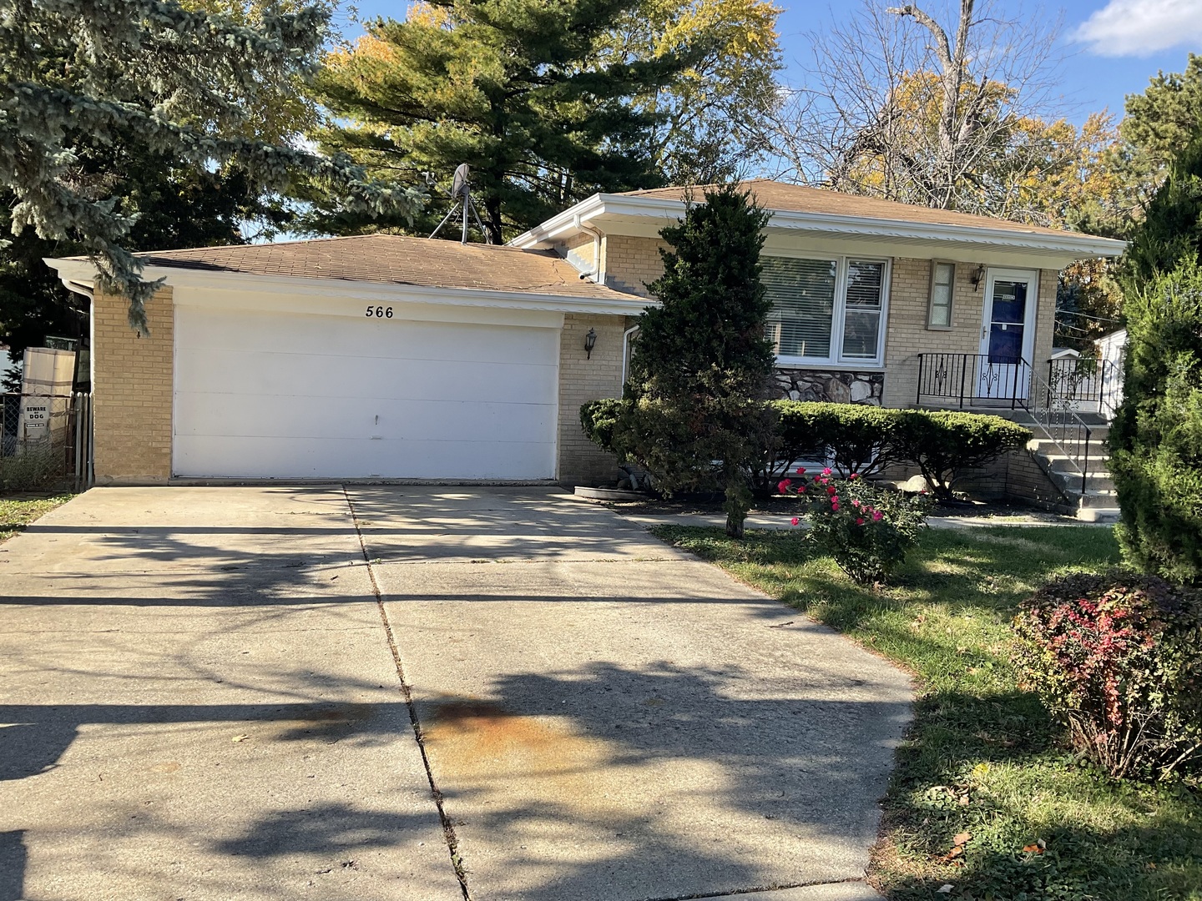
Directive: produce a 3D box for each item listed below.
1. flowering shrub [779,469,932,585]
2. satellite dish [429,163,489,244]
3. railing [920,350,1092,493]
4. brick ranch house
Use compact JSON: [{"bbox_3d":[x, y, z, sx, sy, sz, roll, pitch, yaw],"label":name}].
[{"bbox_3d":[2.086,0.602,8.228,1.150,0.930,1.050,1,5,-17],"label":"flowering shrub"},{"bbox_3d":[-2.327,-4.032,16.469,0.950,1.300,0.700,3,5,12],"label":"satellite dish"},{"bbox_3d":[5.733,-0.461,14.563,0.950,1.820,2.750,1,5,-17],"label":"railing"},{"bbox_3d":[-0.307,-2.444,17.954,15.300,5.220,9.500,1,5,-17],"label":"brick ranch house"}]

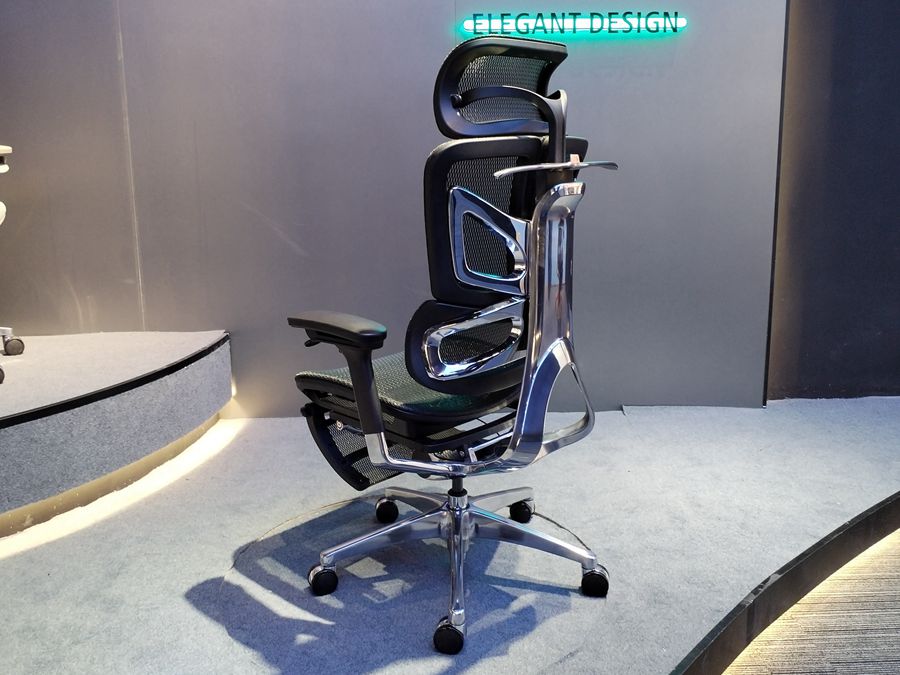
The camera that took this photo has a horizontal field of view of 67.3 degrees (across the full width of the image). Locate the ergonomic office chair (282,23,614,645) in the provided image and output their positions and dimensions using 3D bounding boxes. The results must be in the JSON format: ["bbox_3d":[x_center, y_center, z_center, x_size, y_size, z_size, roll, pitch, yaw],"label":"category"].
[{"bbox_3d":[0.011,-0.009,1.600,0.701,1.220,0.741,-10,14,-43],"label":"ergonomic office chair"}]

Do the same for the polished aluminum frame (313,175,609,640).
[{"bbox_3d":[0.022,0.121,1.620,0.690,0.948,0.726,-10,14,-43],"label":"polished aluminum frame"}]

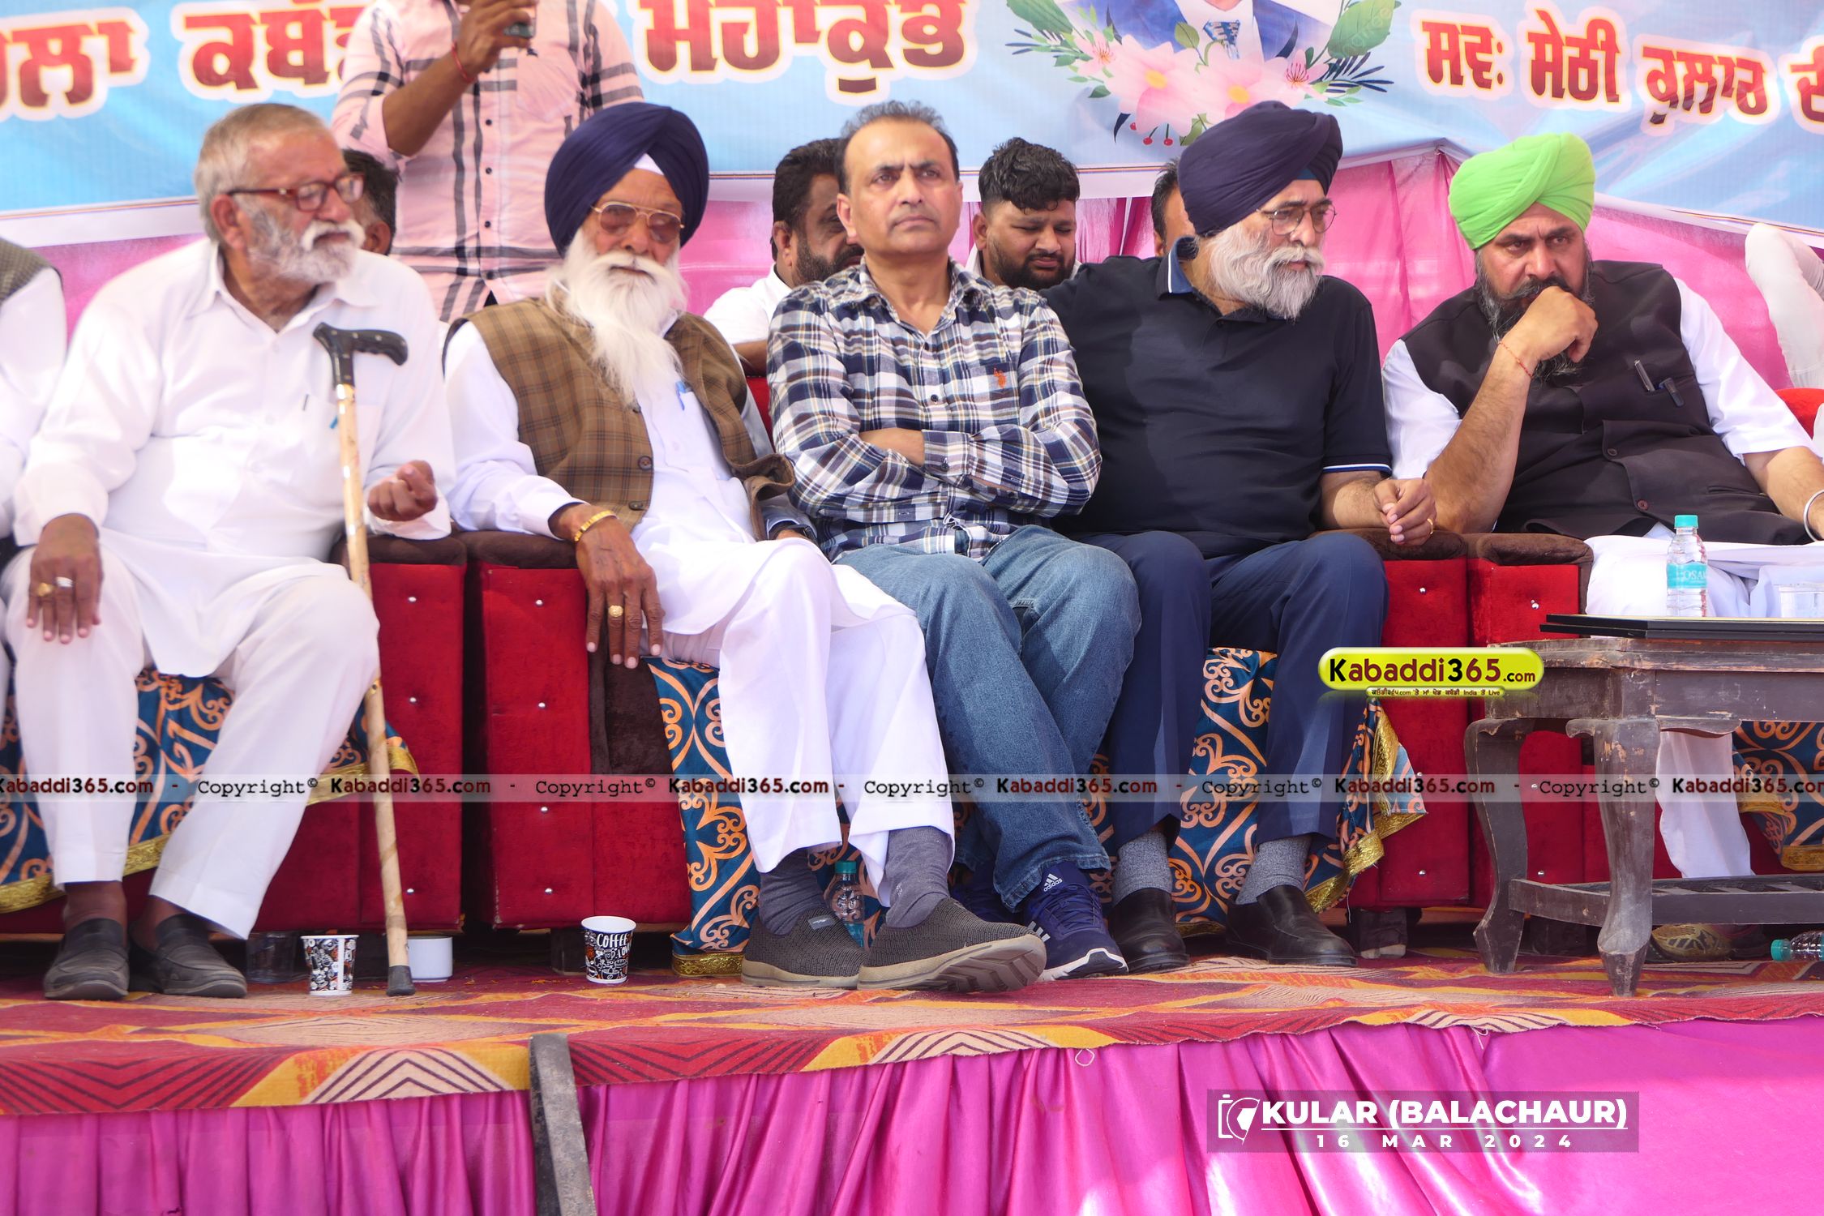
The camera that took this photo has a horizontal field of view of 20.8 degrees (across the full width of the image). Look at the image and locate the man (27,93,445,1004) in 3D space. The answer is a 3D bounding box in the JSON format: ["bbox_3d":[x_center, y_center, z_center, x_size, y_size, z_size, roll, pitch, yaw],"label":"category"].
[{"bbox_3d":[-0.970,-0.100,7.050,0.630,1.250,0.840,0,0,-14],"label":"man"}]

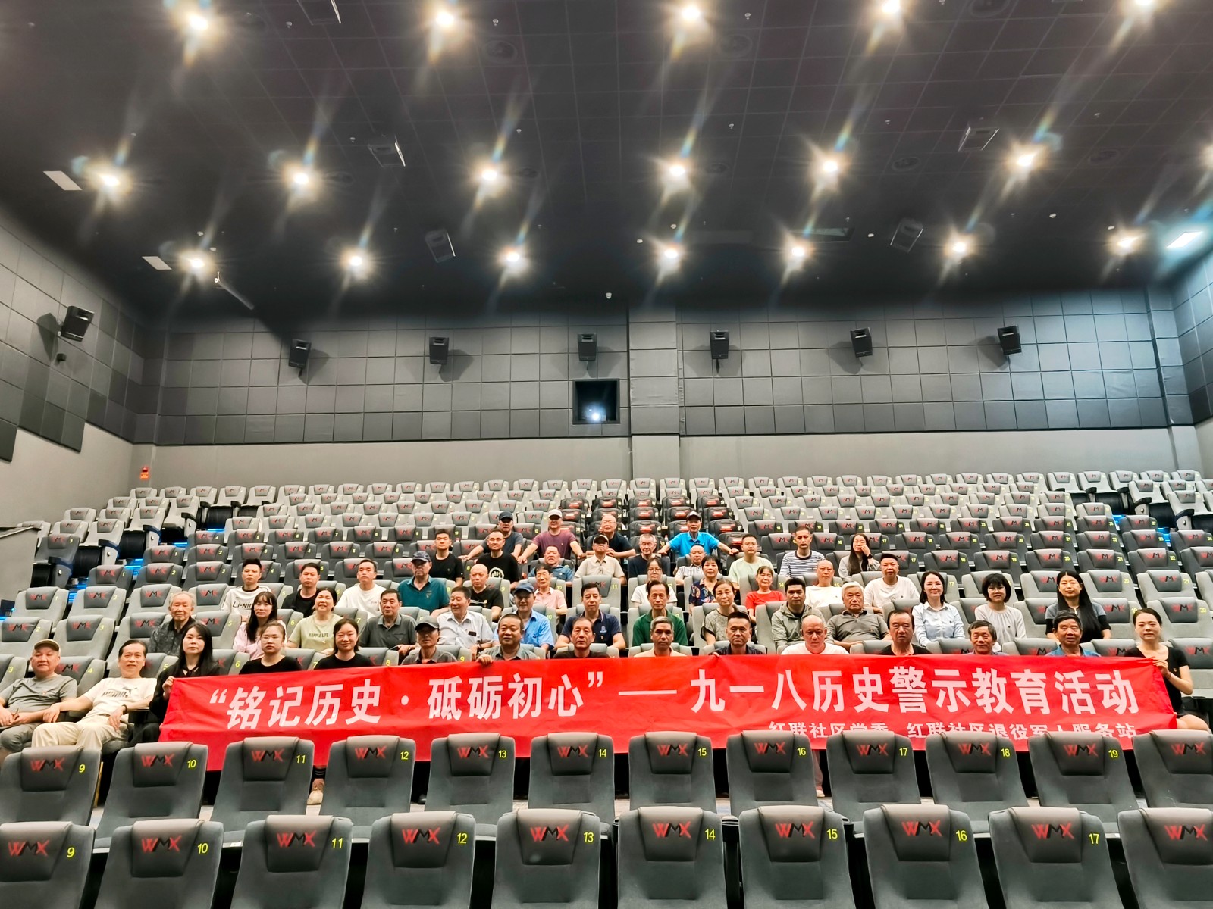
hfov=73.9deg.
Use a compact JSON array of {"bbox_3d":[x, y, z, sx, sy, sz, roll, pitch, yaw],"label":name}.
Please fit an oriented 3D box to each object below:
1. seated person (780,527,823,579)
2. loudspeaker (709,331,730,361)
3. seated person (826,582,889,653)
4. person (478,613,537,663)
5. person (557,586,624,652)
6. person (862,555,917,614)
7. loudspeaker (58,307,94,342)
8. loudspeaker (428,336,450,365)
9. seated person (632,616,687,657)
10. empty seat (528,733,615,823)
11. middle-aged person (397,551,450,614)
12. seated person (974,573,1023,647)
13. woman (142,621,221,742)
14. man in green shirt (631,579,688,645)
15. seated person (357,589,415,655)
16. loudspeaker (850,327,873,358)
[{"bbox_3d":[2.153,1.385,8.644,0.500,1.275,0.780,-3,-13,8],"label":"seated person"},{"bbox_3d":[2.258,-2.189,16.130,0.370,0.560,0.340,-2,9,3],"label":"loudspeaker"},{"bbox_3d":[2.114,1.613,6.536,0.550,1.166,0.780,-3,-13,11],"label":"seated person"},{"bbox_3d":[-0.718,1.744,5.725,0.500,1.209,0.750,-1,-13,0],"label":"person"},{"bbox_3d":[-0.118,1.651,6.634,0.560,1.179,0.800,-1,-13,1],"label":"person"},{"bbox_3d":[2.865,1.558,7.800,0.550,1.230,0.780,-2,-12,5],"label":"person"},{"bbox_3d":[-9.382,-2.309,14.199,0.270,0.550,0.390,16,-4,27],"label":"loudspeaker"},{"bbox_3d":[-3.390,-2.106,16.354,0.390,0.550,0.330,0,6,-4],"label":"loudspeaker"},{"bbox_3d":[0.420,1.765,5.674,0.500,1.230,0.780,-1,-12,-1],"label":"seated person"},{"bbox_3d":[-0.164,2.028,4.275,0.540,1.010,0.620,0,-13,-1],"label":"empty seat"},{"bbox_3d":[-1.822,1.536,7.783,0.550,1.230,0.780,0,-12,-6],"label":"middle-aged person"},{"bbox_3d":[3.301,1.554,6.484,0.460,1.223,0.800,-2,-13,5],"label":"seated person"},{"bbox_3d":[-3.084,1.801,5.751,0.520,1.171,0.750,1,-13,-8],"label":"woman"},{"bbox_3d":[0.479,1.670,6.799,0.500,1.230,0.780,-1,-12,0],"label":"man in green shirt"},{"bbox_3d":[-1.858,1.681,6.651,0.520,1.168,0.780,1,-13,-8],"label":"seated person"},{"bbox_3d":[5.104,-2.231,16.039,0.370,0.560,0.340,-7,8,26],"label":"loudspeaker"}]

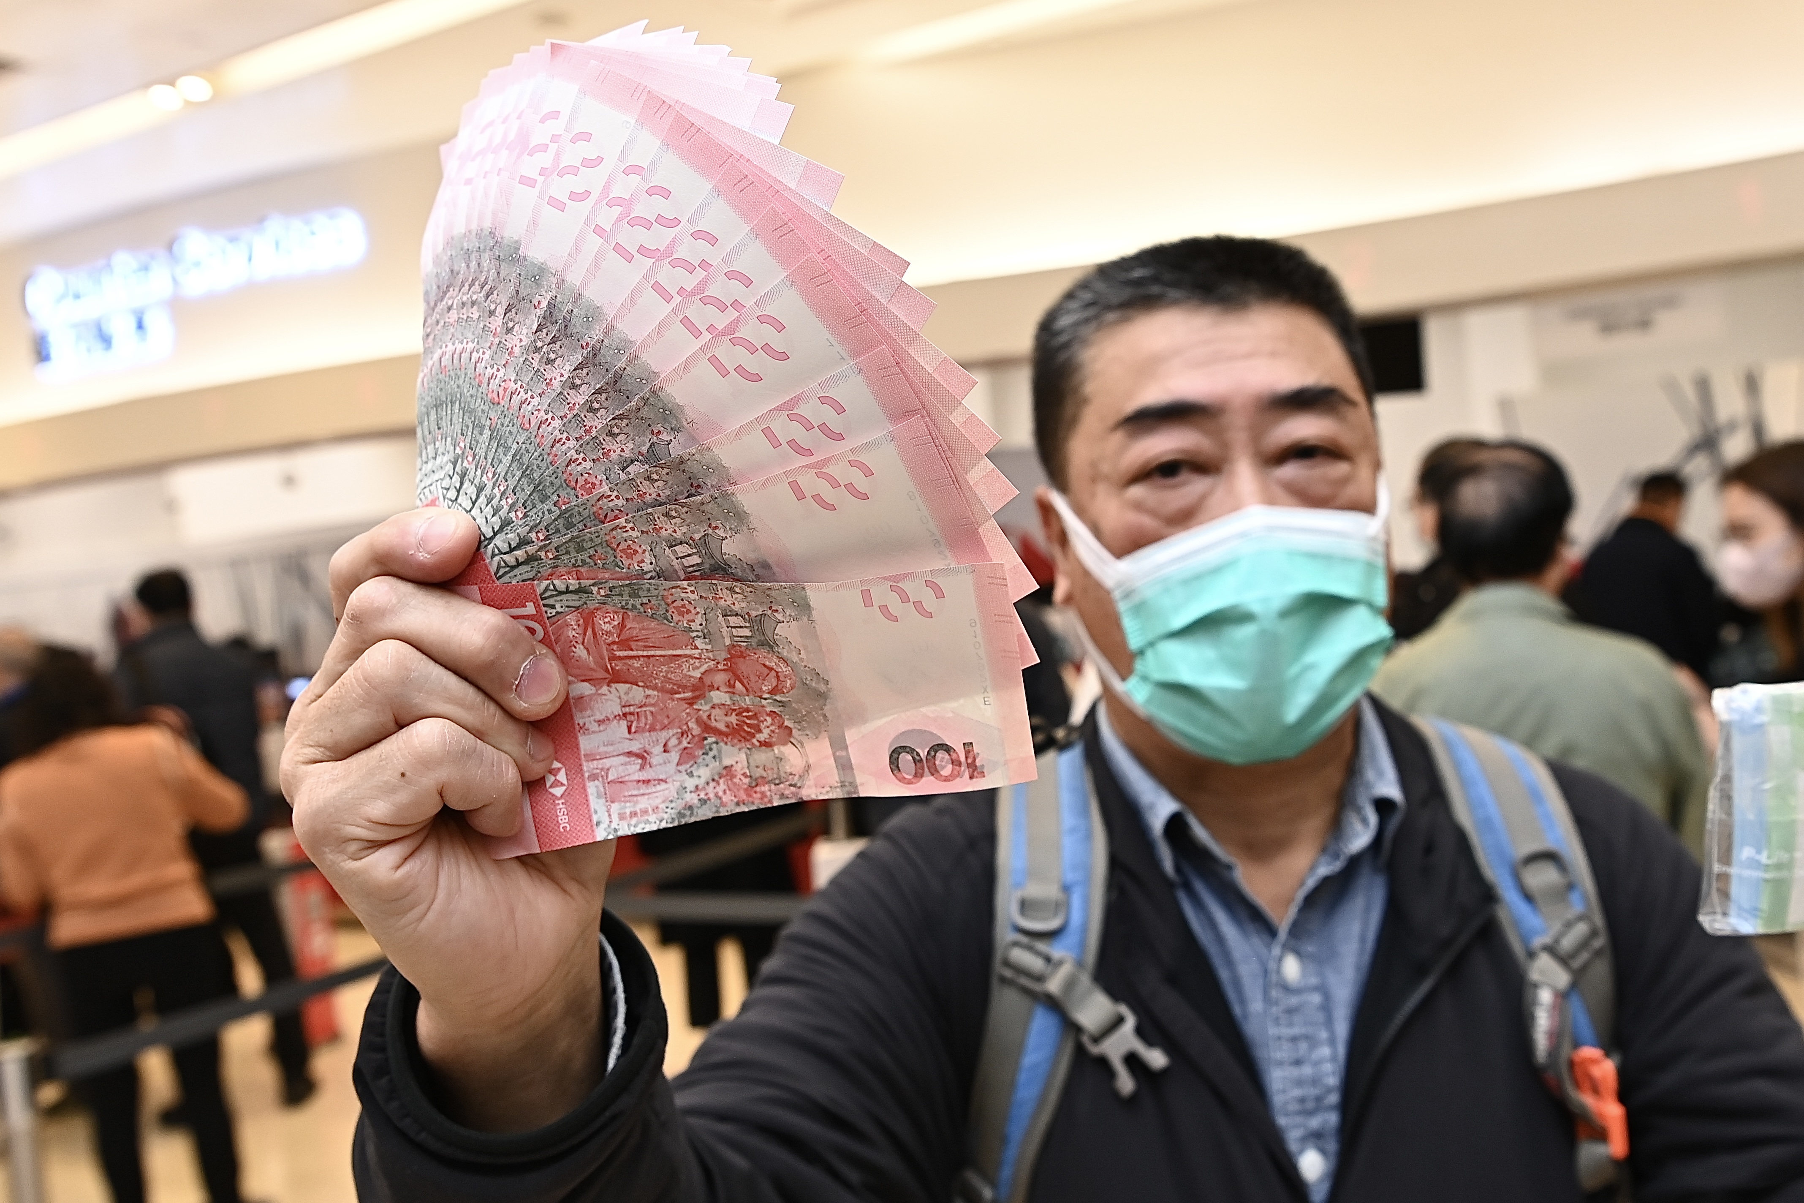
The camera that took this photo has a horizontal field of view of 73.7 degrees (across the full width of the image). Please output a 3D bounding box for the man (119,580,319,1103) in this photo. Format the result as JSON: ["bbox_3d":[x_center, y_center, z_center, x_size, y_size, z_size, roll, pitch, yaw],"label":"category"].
[{"bbox_3d":[-2.247,0.758,3.892,0.540,1.720,0.380,-6,3,-27],"label":"man"}]

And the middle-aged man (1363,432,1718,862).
[{"bbox_3d":[0.843,0.628,1.541,0.490,1.660,0.330,-3,3,32],"label":"middle-aged man"}]

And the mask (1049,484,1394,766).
[{"bbox_3d":[0.145,0.011,0.550,0.148,0.125,0.110,-6,-2,5],"label":"mask"}]

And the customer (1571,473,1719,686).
[{"bbox_3d":[2.692,0.368,4.240,0.520,1.640,0.360,-3,3,37],"label":"customer"}]

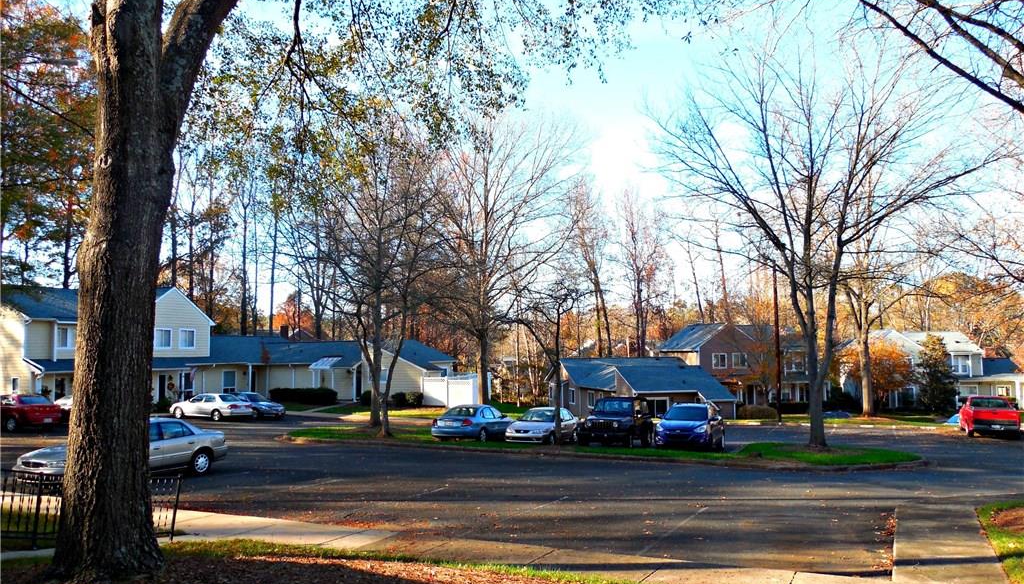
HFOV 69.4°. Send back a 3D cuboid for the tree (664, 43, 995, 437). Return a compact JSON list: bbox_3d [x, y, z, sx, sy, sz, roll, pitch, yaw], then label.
[{"bbox_3d":[11.350,-1.800,27.400,11.800,14.800,10.800,0,-4,0],"label":"tree"}]

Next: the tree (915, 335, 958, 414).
[{"bbox_3d":[28.194,5.381,49.278,3.000,5.500,3.000,0,-6,0],"label":"tree"}]

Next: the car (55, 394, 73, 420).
[{"bbox_3d":[-20.617,5.680,36.073,4.600,1.450,1.780,-4,-7,33],"label":"car"}]

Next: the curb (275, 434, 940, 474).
[{"bbox_3d":[0.900,5.550,25.500,24.000,0.280,4.200,-2,-5,23],"label":"curb"}]

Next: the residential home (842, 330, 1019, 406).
[{"bbox_3d":[36.600,7.100,65.800,12.800,7.200,7.500,0,-4,-3],"label":"residential home"}]

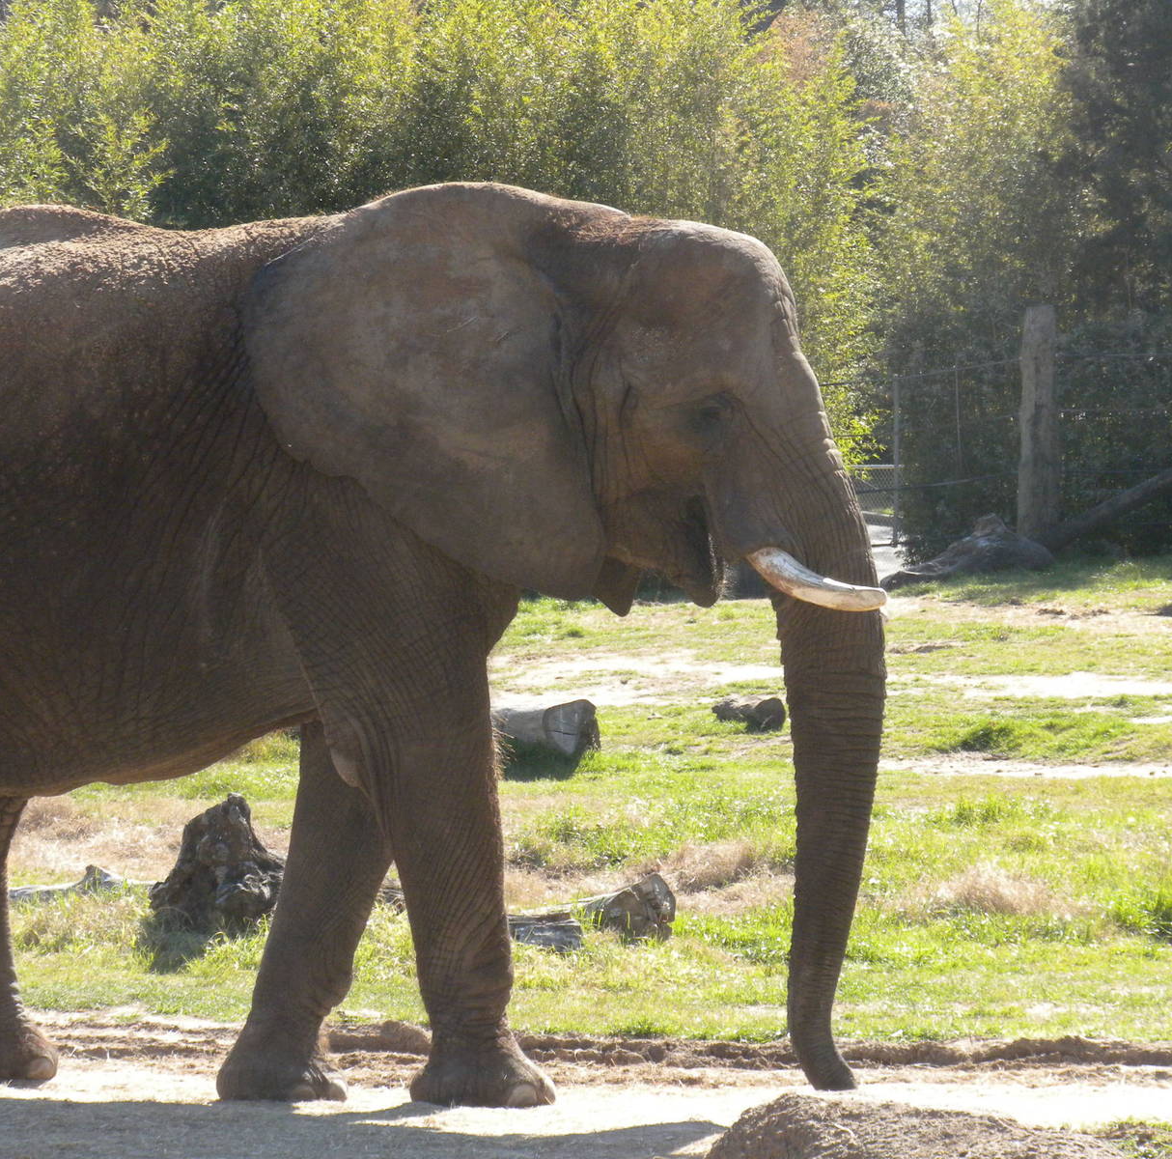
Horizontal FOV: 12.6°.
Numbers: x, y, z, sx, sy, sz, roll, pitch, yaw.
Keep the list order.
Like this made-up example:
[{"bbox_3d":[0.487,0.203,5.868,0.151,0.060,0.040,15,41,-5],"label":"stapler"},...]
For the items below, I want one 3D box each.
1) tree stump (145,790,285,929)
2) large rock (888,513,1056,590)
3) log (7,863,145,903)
[{"bbox_3d":[-1.455,1.120,21.100,0.560,0.550,0.500,0,1,0],"label":"tree stump"},{"bbox_3d":[3.608,-0.267,50.000,1.600,0.680,1.000,0,1,0],"label":"large rock"},{"bbox_3d":[-2.132,1.262,22.000,0.700,0.150,0.200,0,1,5],"label":"log"}]

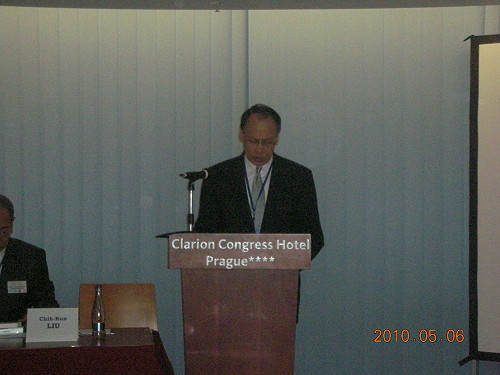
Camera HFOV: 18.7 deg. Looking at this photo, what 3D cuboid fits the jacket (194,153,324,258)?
[{"bbox_3d":[0.041,0.226,6.750,0.590,0.760,0.360,0,2,-1],"label":"jacket"}]

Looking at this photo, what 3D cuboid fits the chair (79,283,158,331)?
[{"bbox_3d":[-0.640,0.910,7.200,0.440,0.860,0.520,0,2,-1],"label":"chair"}]

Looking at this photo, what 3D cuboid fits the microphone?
[{"bbox_3d":[-0.230,-0.053,6.420,0.200,0.052,0.050,-2,2,-44],"label":"microphone"}]

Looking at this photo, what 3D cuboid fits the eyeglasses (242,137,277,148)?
[{"bbox_3d":[0.047,-0.212,6.680,0.142,0.045,0.140,4,20,-1],"label":"eyeglasses"}]

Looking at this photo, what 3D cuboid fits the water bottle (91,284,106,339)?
[{"bbox_3d":[-0.627,0.512,6.280,0.058,0.222,0.058,0,2,0],"label":"water bottle"}]

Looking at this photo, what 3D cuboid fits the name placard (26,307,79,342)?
[{"bbox_3d":[-0.805,0.559,6.210,0.210,0.136,0.100,0,2,-2],"label":"name placard"}]

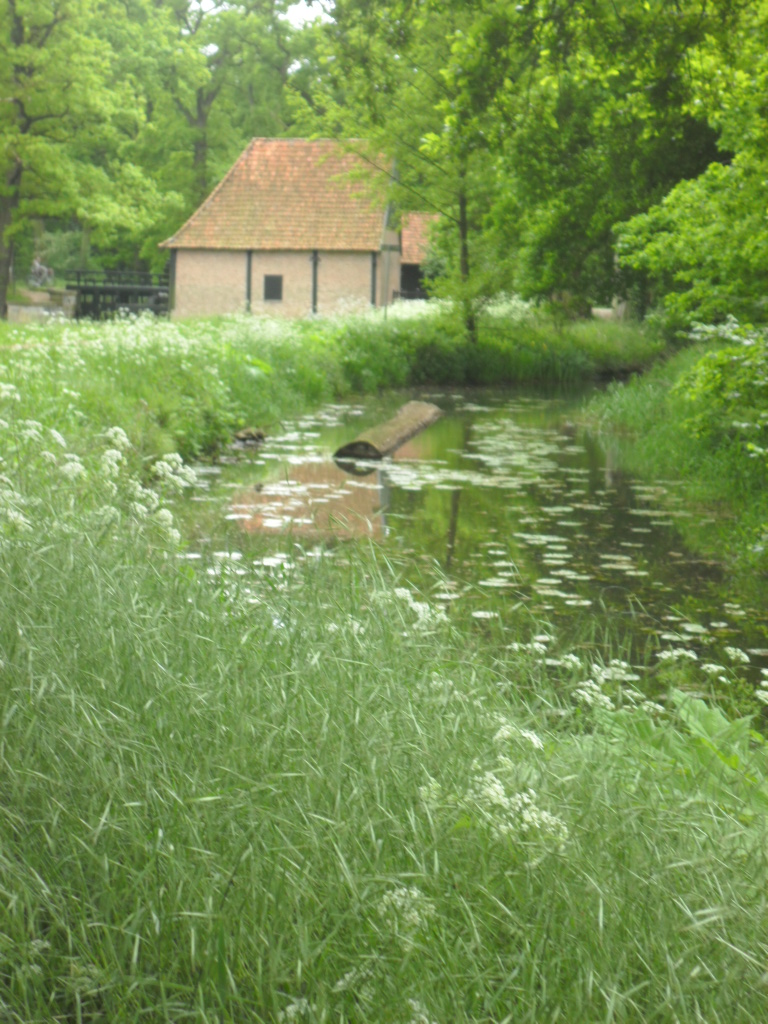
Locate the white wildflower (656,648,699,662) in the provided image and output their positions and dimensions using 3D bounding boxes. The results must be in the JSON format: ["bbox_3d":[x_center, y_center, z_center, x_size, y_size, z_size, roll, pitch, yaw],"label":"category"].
[{"bbox_3d":[0.872,0.426,6.500,0.124,0.042,0.090,1,6,0],"label":"white wildflower"}]

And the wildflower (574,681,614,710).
[{"bbox_3d":[0.603,0.528,6.300,0.121,0.073,0.103,0,6,0],"label":"wildflower"}]

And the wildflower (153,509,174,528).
[{"bbox_3d":[-0.725,0.021,7.200,0.072,0.061,0.061,0,6,0],"label":"wildflower"}]

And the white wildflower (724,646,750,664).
[{"bbox_3d":[1.050,0.426,6.500,0.077,0.050,0.073,1,6,0],"label":"white wildflower"}]

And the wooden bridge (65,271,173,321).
[{"bbox_3d":[-11.565,-9.544,97.000,5.000,2.300,1.600,-3,6,-25],"label":"wooden bridge"}]

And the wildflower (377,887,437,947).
[{"bbox_3d":[0.033,0.590,3.200,0.088,0.076,0.075,0,6,0],"label":"wildflower"}]

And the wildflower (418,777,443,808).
[{"bbox_3d":[0.096,0.577,4.500,0.050,0.062,0.050,1,6,0],"label":"wildflower"}]

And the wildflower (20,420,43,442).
[{"bbox_3d":[-1.482,-0.338,9.200,0.092,0.089,0.079,0,6,0],"label":"wildflower"}]

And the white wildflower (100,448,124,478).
[{"bbox_3d":[-0.980,-0.175,7.900,0.087,0.104,0.074,0,6,0],"label":"white wildflower"}]

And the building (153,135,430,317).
[{"bbox_3d":[-3.823,-12.163,94.984,9.700,8.100,7.500,2,6,7],"label":"building"}]

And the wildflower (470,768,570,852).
[{"bbox_3d":[0.246,0.545,4.000,0.183,0.120,0.155,0,6,0],"label":"wildflower"}]

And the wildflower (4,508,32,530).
[{"bbox_3d":[-1.052,0.022,6.300,0.080,0.058,0.075,1,6,0],"label":"wildflower"}]

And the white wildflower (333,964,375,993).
[{"bbox_3d":[-0.047,0.714,3.350,0.063,0.045,0.055,1,6,0],"label":"white wildflower"}]

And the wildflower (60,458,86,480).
[{"bbox_3d":[-1.106,-0.151,7.800,0.093,0.074,0.079,0,6,0],"label":"wildflower"}]

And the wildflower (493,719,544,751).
[{"bbox_3d":[0.313,0.521,5.100,0.118,0.062,0.090,1,6,0],"label":"wildflower"}]

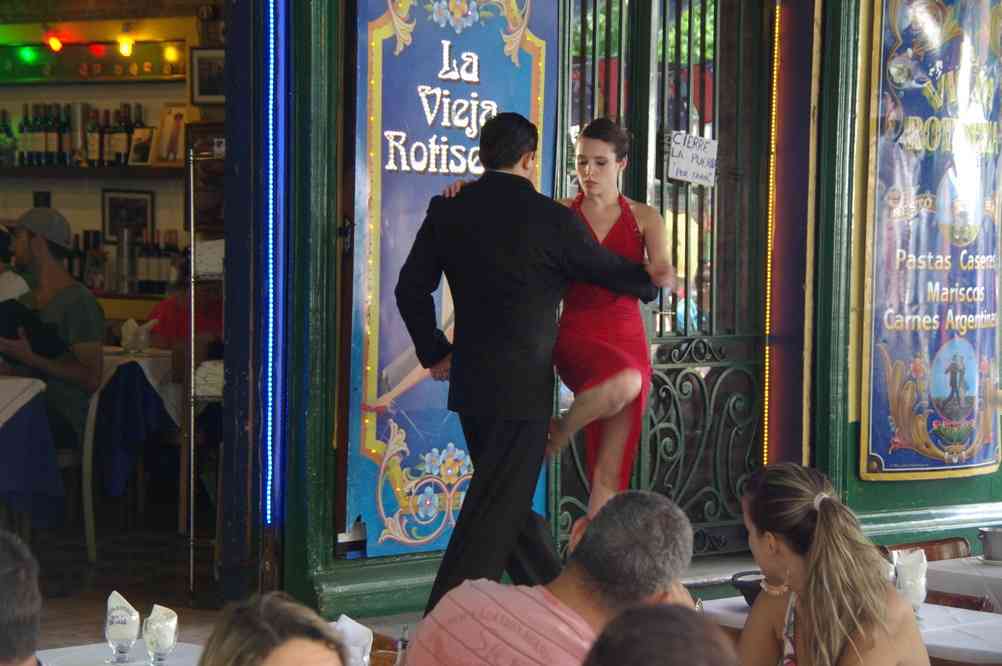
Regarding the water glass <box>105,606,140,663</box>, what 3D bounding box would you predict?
[{"bbox_3d":[-0.828,0.662,5.900,0.078,0.124,0.078,1,4,0],"label":"water glass"}]

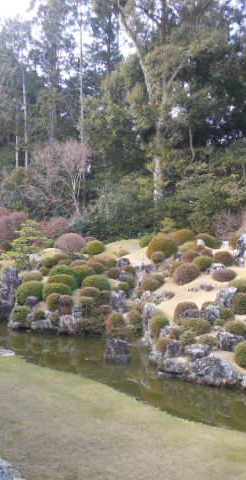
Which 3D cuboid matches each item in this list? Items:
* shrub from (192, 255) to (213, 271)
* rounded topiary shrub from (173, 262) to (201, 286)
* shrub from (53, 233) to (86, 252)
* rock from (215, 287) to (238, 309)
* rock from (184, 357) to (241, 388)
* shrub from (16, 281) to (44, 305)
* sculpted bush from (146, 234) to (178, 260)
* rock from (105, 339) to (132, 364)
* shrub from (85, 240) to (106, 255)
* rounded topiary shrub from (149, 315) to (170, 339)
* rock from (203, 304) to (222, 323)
[{"bbox_3d":[2.426,0.690,14.014,0.637,0.485,0.637,0,0,10],"label":"shrub"},{"bbox_3d":[1.870,0.986,13.400,0.800,0.640,0.740,1,-2,8],"label":"rounded topiary shrub"},{"bbox_3d":[-2.216,0.107,19.700,1.400,0.860,1.300,1,-2,-6],"label":"shrub"},{"bbox_3d":[2.195,1.230,9.800,0.455,0.445,0.341,0,0,13],"label":"rock"},{"bbox_3d":[1.752,2.551,9.000,1.000,0.600,0.620,1,-2,12],"label":"rock"},{"bbox_3d":[-3.196,1.795,15.800,0.940,0.820,0.900,1,-2,-11],"label":"shrub"},{"bbox_3d":[1.299,0.263,15.200,1.049,0.822,1.049,0,0,5],"label":"sculpted bush"},{"bbox_3d":[-0.091,2.388,9.900,0.546,0.557,0.460,0,-1,-1],"label":"rock"},{"bbox_3d":[-1.220,0.333,20.500,0.869,0.621,0.869,0,-1,-3],"label":"shrub"},{"bbox_3d":[0.857,2.014,10.700,0.470,0.560,0.460,1,-2,5],"label":"rounded topiary shrub"},{"bbox_3d":[1.791,1.471,9.250,0.354,0.360,0.301,0,0,11],"label":"rock"}]

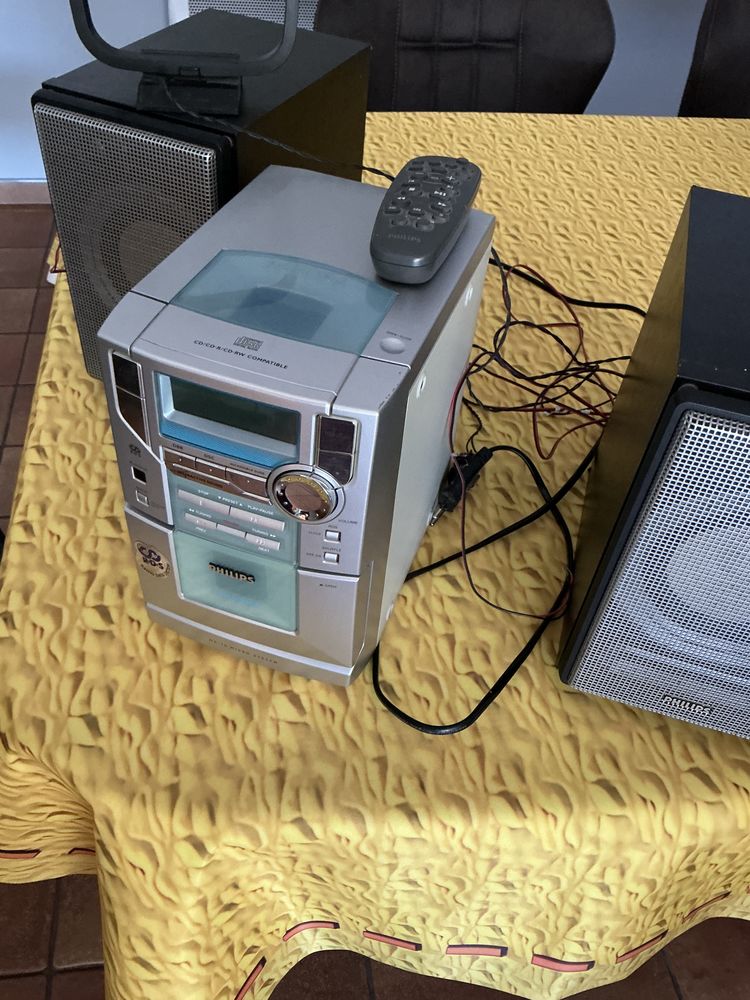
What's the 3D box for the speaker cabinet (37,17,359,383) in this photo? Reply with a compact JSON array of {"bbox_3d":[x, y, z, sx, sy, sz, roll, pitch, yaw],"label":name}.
[{"bbox_3d":[-0.132,-0.249,0.715,0.159,0.249,0.235,20,48,14],"label":"speaker cabinet"}]

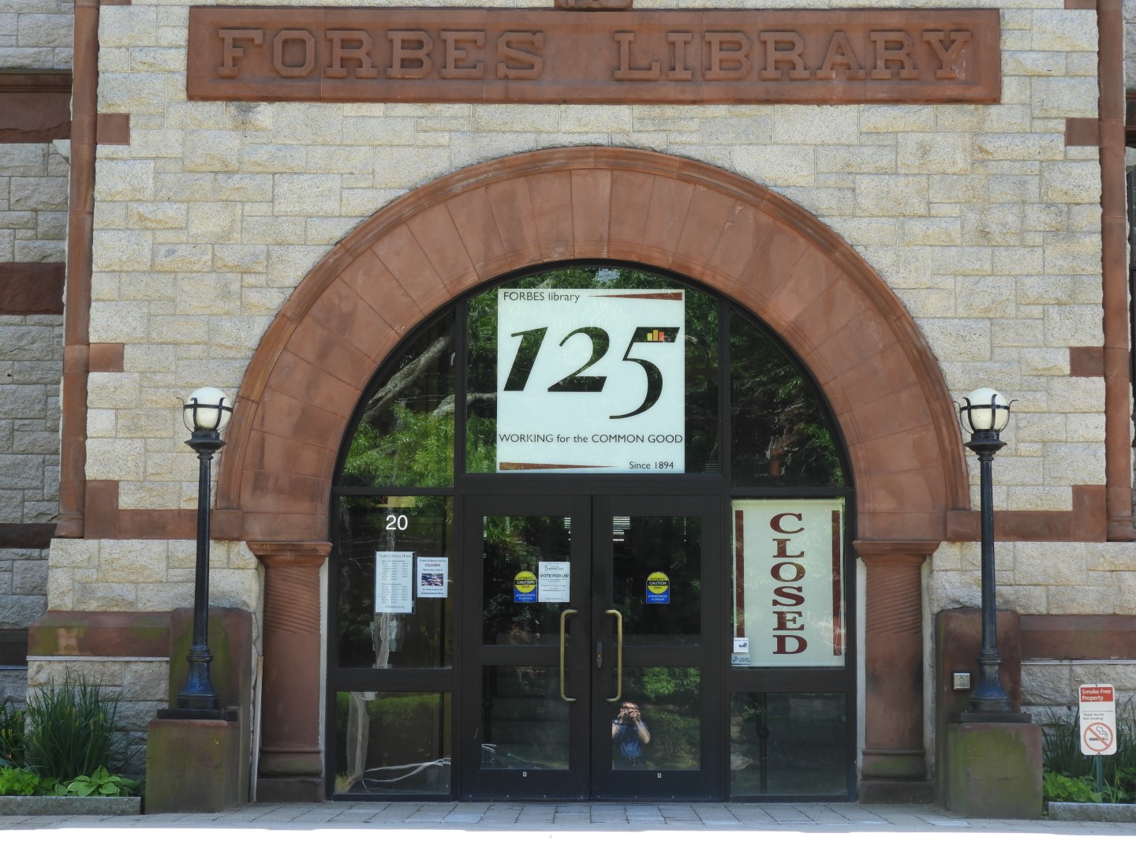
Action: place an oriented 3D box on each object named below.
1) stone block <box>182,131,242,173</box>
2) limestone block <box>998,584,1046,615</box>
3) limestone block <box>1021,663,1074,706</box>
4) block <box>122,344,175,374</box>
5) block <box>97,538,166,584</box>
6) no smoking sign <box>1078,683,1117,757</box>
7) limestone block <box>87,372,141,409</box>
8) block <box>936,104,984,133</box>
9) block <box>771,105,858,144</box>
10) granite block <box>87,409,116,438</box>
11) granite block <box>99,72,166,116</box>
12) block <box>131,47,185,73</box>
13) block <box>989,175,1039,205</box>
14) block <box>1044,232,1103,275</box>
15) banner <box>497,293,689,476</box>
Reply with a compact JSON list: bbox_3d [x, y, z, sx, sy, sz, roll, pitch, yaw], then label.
[{"bbox_3d":[-2.498,-1.913,18.545,0.418,0.299,0.250,0,-7,1],"label":"stone block"},{"bbox_3d":[3.046,1.181,17.777,0.362,0.199,0.200,0,-6,1],"label":"limestone block"},{"bbox_3d":[3.181,1.724,17.513,0.330,0.266,0.200,0,-6,1],"label":"limestone block"},{"bbox_3d":[-2.892,-0.451,18.237,0.359,0.204,0.200,0,-7,0],"label":"block"},{"bbox_3d":[-2.959,0.931,17.971,0.473,0.303,0.200,0,-6,1],"label":"block"},{"bbox_3d":[3.453,1.915,17.115,0.229,0.459,0.030,0,-7,0],"label":"no smoking sign"},{"bbox_3d":[-3.116,-0.232,18.104,0.367,0.258,0.200,0,-6,1],"label":"limestone block"},{"bbox_3d":[2.732,-2.130,18.399,0.334,0.199,0.200,0,-7,0],"label":"block"},{"bbox_3d":[1.711,-2.079,18.269,0.598,0.266,0.200,0,-6,1],"label":"block"},{"bbox_3d":[-3.200,-0.009,18.081,0.201,0.202,0.200,0,-6,1],"label":"granite block"},{"bbox_3d":[-3.047,-2.310,18.452,0.469,0.307,0.200,0,-7,0],"label":"granite block"},{"bbox_3d":[-2.854,-2.540,18.361,0.378,0.190,0.200,0,-6,1],"label":"block"},{"bbox_3d":[3.096,-1.632,18.340,0.357,0.201,0.200,0,-7,0],"label":"block"},{"bbox_3d":[3.475,-1.175,18.125,0.402,0.303,0.160,0,-6,1],"label":"block"},{"bbox_3d":[0.160,-0.320,18.540,1.325,1.317,0.010,0,-6,1],"label":"banner"}]

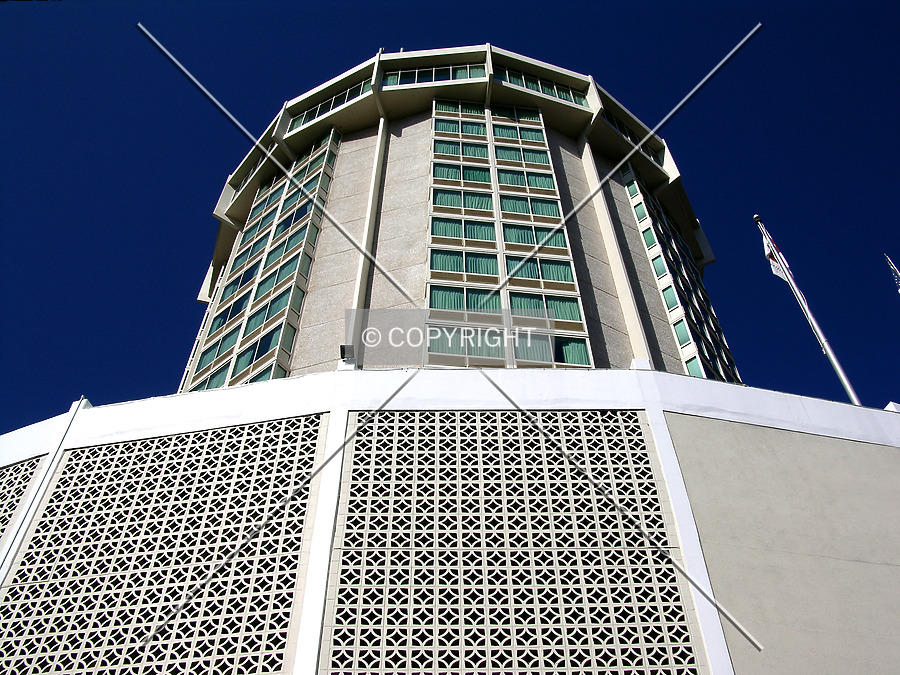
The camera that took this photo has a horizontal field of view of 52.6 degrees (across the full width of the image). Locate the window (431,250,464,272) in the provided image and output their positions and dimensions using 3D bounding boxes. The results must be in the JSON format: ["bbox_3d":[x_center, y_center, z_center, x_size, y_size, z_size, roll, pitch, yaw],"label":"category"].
[{"bbox_3d":[-0.090,-3.104,36.971,1.361,1.594,0.120,5,-53,-4],"label":"window"}]

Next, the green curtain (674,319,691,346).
[{"bbox_3d":[10.037,-0.190,39.159,0.512,1.594,0.120,-32,-60,22],"label":"green curtain"}]

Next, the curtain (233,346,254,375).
[{"bbox_3d":[-8.154,0.998,36.342,1.214,1.589,0.120,-33,-60,22],"label":"curtain"}]

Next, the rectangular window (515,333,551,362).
[{"bbox_3d":[2.969,0.415,32.719,1.283,1.485,0.120,5,-54,-4],"label":"rectangular window"}]

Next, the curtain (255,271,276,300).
[{"bbox_3d":[-8.209,-2.287,40.932,1.321,1.514,0.150,-34,-60,22],"label":"curtain"}]

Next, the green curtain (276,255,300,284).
[{"bbox_3d":[-7.105,-2.857,40.135,1.179,1.589,0.120,-33,-60,22],"label":"green curtain"}]

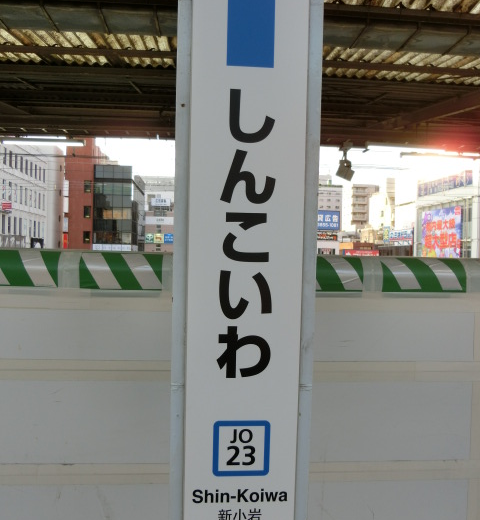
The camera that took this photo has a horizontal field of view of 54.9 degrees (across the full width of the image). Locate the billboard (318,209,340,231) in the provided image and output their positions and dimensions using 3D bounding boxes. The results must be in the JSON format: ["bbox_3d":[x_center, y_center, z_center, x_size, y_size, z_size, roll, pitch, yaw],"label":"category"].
[{"bbox_3d":[18.405,-8.402,98.246,5.995,4.190,0.500,1,1,-10],"label":"billboard"}]

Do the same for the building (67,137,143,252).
[{"bbox_3d":[-20.323,-6.125,71.872,9.098,21.326,16.000,1,1,-6],"label":"building"}]

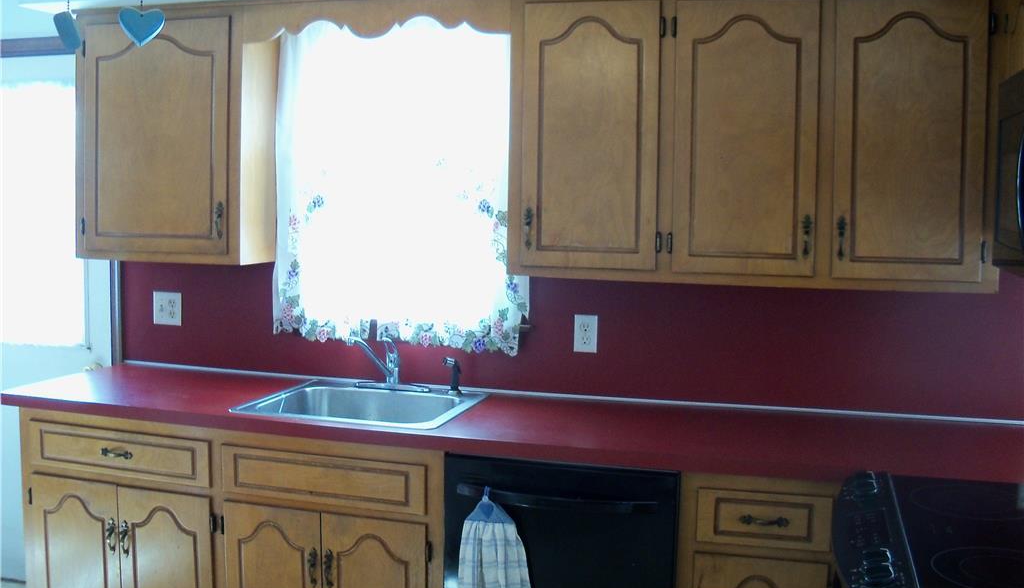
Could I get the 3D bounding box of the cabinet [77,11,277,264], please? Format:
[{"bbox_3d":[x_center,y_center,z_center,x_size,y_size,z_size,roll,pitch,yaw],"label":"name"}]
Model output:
[{"bbox_3d":[-1.049,-0.485,3.291,0.614,0.769,0.333,2,5,15],"label":"cabinet"}]

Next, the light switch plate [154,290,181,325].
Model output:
[{"bbox_3d":[-1.180,0.051,3.541,0.115,0.115,0.008,2,5,15],"label":"light switch plate"}]

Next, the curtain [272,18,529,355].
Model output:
[{"bbox_3d":[-0.351,-0.345,3.188,0.850,1.030,0.080,2,5,15],"label":"curtain"}]

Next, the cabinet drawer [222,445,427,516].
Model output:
[{"bbox_3d":[-0.502,0.486,2.742,0.599,0.133,0.020,2,5,15],"label":"cabinet drawer"}]

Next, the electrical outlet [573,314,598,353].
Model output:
[{"bbox_3d":[0.225,0.122,3.150,0.071,0.114,0.008,2,5,15],"label":"electrical outlet"}]

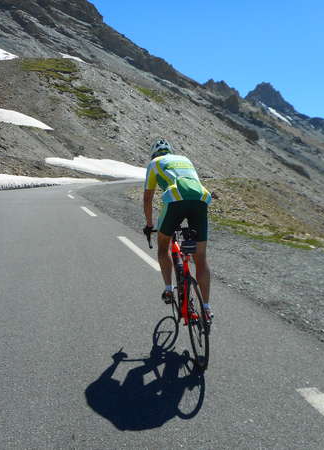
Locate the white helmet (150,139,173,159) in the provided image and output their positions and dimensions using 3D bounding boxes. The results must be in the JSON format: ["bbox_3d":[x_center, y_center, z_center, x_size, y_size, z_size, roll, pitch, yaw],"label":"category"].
[{"bbox_3d":[-0.002,-0.708,3.970,0.200,0.175,0.280,-1,-7,-8],"label":"white helmet"}]

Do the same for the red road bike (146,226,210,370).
[{"bbox_3d":[0.183,0.491,3.602,0.430,1.000,1.650,-5,7,-7],"label":"red road bike"}]

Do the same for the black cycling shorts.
[{"bbox_3d":[0.174,-0.057,3.500,0.380,0.360,0.370,-1,2,-9],"label":"black cycling shorts"}]

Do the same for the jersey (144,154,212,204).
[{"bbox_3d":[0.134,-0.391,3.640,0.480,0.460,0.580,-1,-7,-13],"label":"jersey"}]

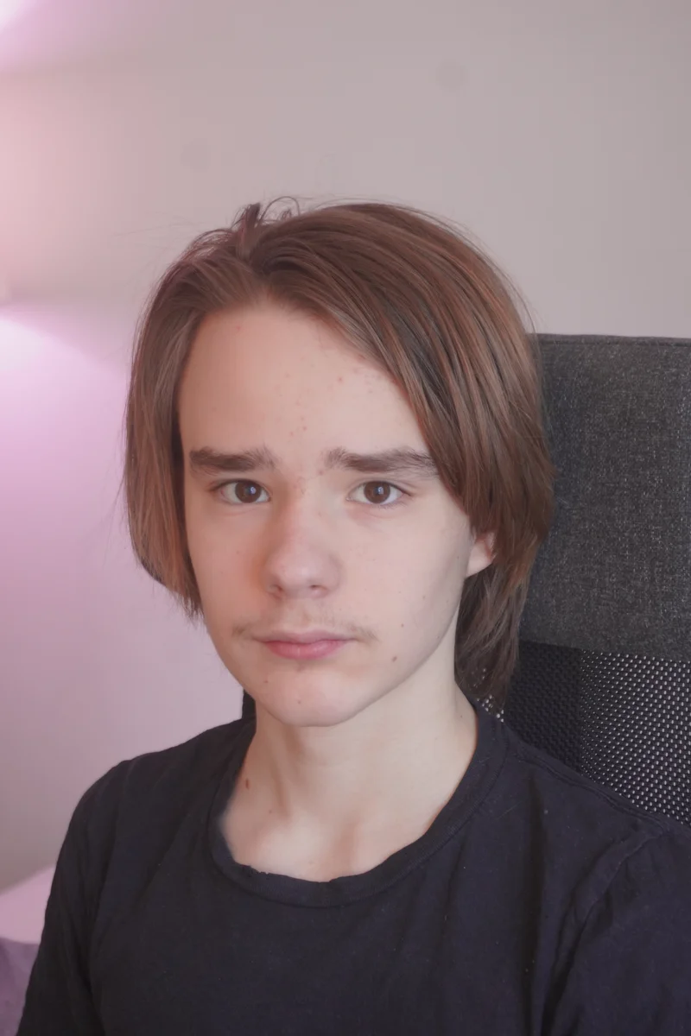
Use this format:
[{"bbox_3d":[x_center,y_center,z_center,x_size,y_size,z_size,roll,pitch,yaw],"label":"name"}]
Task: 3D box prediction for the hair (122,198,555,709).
[{"bbox_3d":[0.003,-0.034,1.085,0.205,0.250,0.205,1,5,12],"label":"hair"}]

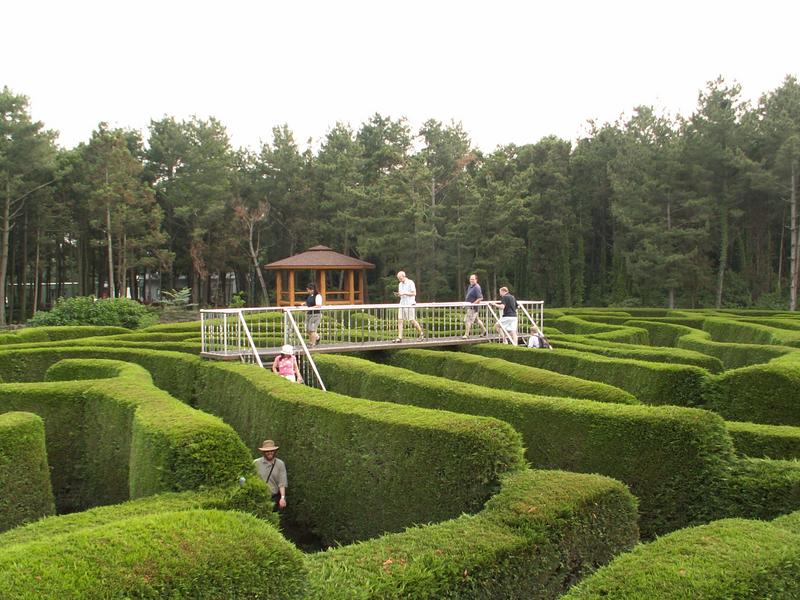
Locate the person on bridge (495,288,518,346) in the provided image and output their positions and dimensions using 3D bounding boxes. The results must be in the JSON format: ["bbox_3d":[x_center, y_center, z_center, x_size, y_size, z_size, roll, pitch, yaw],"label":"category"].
[{"bbox_3d":[2.872,0.548,22.120,0.600,1.700,0.520,2,3,41],"label":"person on bridge"}]

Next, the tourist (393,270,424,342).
[{"bbox_3d":[0.224,0.204,21.268,0.780,1.790,0.520,-1,3,-28],"label":"tourist"}]

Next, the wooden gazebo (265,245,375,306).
[{"bbox_3d":[-4.253,-1.036,42.995,5.700,3.750,5.700,0,2,2],"label":"wooden gazebo"}]

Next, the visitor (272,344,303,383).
[{"bbox_3d":[-2.404,1.745,17.451,0.560,1.540,0.420,-1,3,-18],"label":"visitor"}]

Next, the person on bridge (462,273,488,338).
[{"bbox_3d":[2.080,0.169,22.547,0.680,1.750,0.520,-1,3,-28],"label":"person on bridge"}]

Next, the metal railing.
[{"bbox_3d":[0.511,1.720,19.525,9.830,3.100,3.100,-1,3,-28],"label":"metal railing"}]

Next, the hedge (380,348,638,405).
[{"bbox_3d":[2.143,2.608,17.225,1.680,2.320,8.880,-1,3,-25],"label":"hedge"}]

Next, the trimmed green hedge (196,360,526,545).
[{"bbox_3d":[-1.882,2.721,14.577,1.550,2.320,10.870,-2,3,-37],"label":"trimmed green hedge"}]

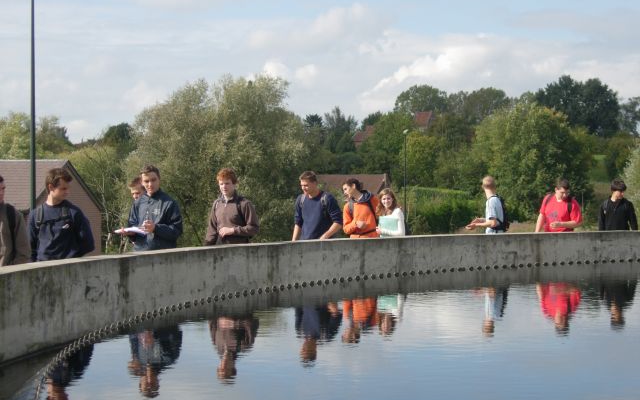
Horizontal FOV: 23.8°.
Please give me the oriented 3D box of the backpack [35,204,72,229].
[{"bbox_3d":[-2.030,0.170,11.600,0.320,0.420,0.240,0,0,0],"label":"backpack"}]

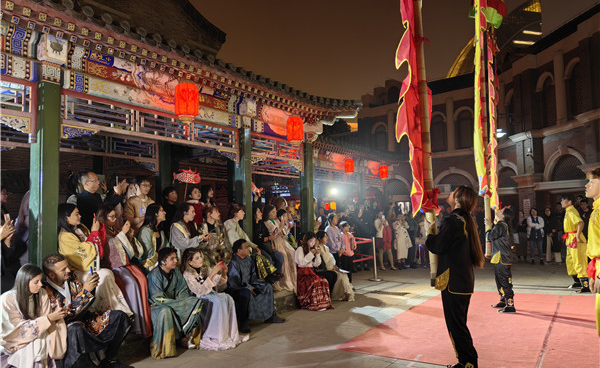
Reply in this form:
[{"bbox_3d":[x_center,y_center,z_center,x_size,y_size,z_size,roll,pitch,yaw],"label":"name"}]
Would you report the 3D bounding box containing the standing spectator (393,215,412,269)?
[{"bbox_3d":[2.967,1.671,13.549,0.520,1.571,0.400,-1,-5,5],"label":"standing spectator"}]

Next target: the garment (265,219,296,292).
[{"bbox_3d":[-0.318,1.177,7.636,0.600,1.189,0.500,-4,-6,35],"label":"garment"}]

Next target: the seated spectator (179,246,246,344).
[{"bbox_3d":[-0.976,1.243,5.391,0.760,1.070,0.580,-3,-6,29],"label":"seated spectator"}]

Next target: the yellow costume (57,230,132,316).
[{"bbox_3d":[-2.220,0.920,5.120,0.760,1.020,0.560,-2,-4,17],"label":"yellow costume"}]

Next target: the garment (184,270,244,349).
[{"bbox_3d":[-0.984,1.344,5.337,0.680,0.860,0.580,-3,-6,29],"label":"garment"}]

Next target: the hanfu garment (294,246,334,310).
[{"bbox_3d":[0.217,1.512,7.535,0.620,0.957,0.520,-5,-6,40],"label":"hanfu garment"}]

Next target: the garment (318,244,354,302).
[{"bbox_3d":[0.627,1.553,8.260,0.680,0.987,0.520,-3,-5,25],"label":"garment"}]

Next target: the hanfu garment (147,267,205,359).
[{"bbox_3d":[-1.338,1.303,5.051,0.620,0.900,0.630,-5,-7,43],"label":"hanfu garment"}]

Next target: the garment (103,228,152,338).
[{"bbox_3d":[-1.931,1.054,5.208,0.640,1.148,0.480,-2,-5,20],"label":"garment"}]

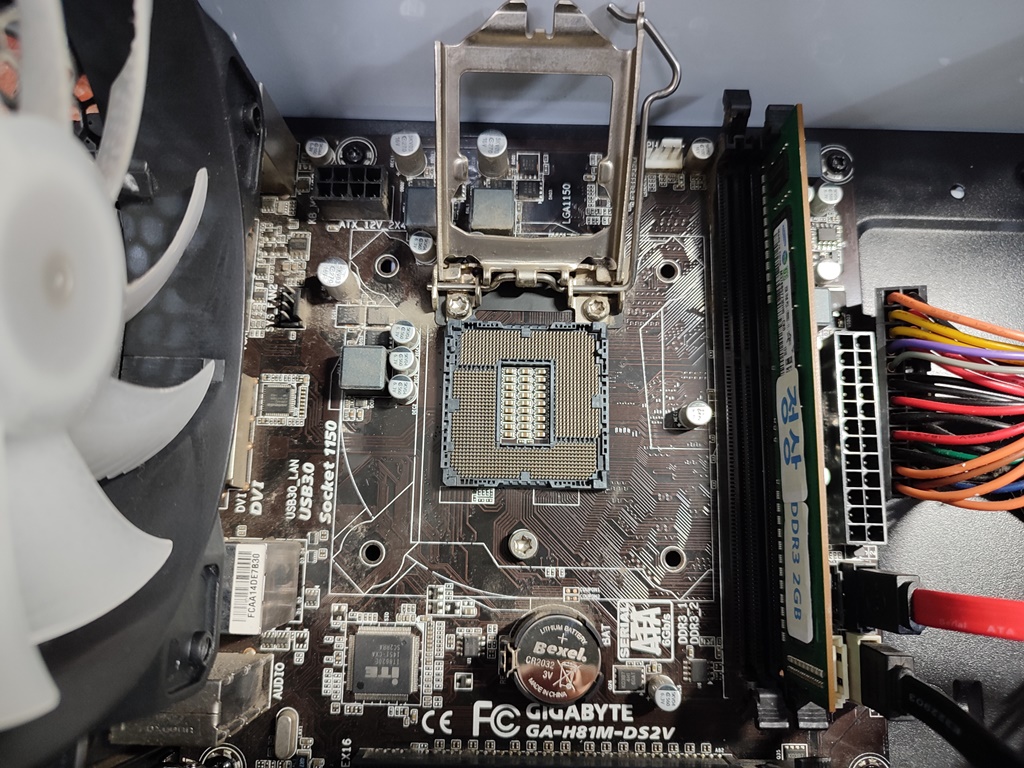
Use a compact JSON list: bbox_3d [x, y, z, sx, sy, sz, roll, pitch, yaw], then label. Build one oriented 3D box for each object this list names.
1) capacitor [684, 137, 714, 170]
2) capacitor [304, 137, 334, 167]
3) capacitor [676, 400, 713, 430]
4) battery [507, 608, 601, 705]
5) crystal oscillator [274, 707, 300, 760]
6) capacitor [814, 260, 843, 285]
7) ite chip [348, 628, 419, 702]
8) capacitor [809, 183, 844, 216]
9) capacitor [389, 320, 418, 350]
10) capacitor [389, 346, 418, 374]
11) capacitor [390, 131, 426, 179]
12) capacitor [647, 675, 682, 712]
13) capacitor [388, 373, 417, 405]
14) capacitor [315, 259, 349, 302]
[{"bbox_3d":[0.051,-0.062,0.192,0.006,0.007,0.006,1,80,0],"label":"capacitor"},{"bbox_3d":[-0.052,-0.062,0.192,0.006,0.006,0.006,1,80,0],"label":"capacitor"},{"bbox_3d":[0.046,0.008,0.179,0.006,0.008,0.006,1,80,0],"label":"capacitor"},{"bbox_3d":[0.011,0.065,0.170,0.021,0.004,0.021,1,80,0],"label":"battery"},{"bbox_3d":[-0.053,0.083,0.167,0.005,0.004,0.011,1,80,0],"label":"crystal oscillator"},{"bbox_3d":[0.082,-0.029,0.187,0.006,0.005,0.006,1,80,0],"label":"capacitor"},{"bbox_3d":[-0.031,0.068,0.172,0.016,0.002,0.016,1,80,0],"label":"ite chip"},{"bbox_3d":[0.083,-0.049,0.189,0.006,0.007,0.006,1,80,0],"label":"capacitor"},{"bbox_3d":[-0.028,-0.013,0.183,0.006,0.007,0.006,1,80,0],"label":"capacitor"},{"bbox_3d":[-0.028,-0.006,0.182,0.006,0.007,0.006,1,80,0],"label":"capacitor"},{"bbox_3d":[-0.028,-0.062,0.189,0.008,0.011,0.008,1,80,0],"label":"capacitor"},{"bbox_3d":[0.036,0.073,0.167,0.006,0.009,0.006,1,80,0],"label":"capacitor"},{"bbox_3d":[-0.028,0.001,0.180,0.006,0.008,0.006,1,80,0],"label":"capacitor"},{"bbox_3d":[-0.044,-0.027,0.181,0.008,0.012,0.008,1,80,0],"label":"capacitor"}]

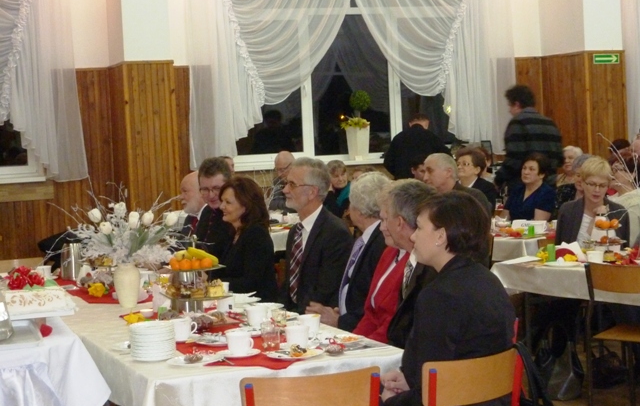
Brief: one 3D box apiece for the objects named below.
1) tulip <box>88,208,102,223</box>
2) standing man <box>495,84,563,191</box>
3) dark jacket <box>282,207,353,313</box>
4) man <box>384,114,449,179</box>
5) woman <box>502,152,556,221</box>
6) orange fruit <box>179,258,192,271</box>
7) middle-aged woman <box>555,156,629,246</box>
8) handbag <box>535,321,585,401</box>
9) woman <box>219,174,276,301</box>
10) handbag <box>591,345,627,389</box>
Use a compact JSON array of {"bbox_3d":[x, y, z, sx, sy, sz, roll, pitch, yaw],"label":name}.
[{"bbox_3d":[-1.042,0.059,5.750,0.057,0.067,0.057,-14,6,1],"label":"tulip"},{"bbox_3d":[1.624,0.009,9.600,0.420,1.790,0.540,1,5,45],"label":"standing man"},{"bbox_3d":[-0.007,0.357,5.720,0.340,0.650,0.490,-4,4,-26],"label":"dark jacket"},{"bbox_3d":[0.812,0.043,10.207,0.580,1.600,0.500,-2,3,5],"label":"man"},{"bbox_3d":[1.435,0.263,8.845,0.470,1.270,0.750,0,4,37],"label":"woman"},{"bbox_3d":[-0.551,0.252,5.080,0.055,0.050,0.055,-2,3,0],"label":"orange fruit"},{"bbox_3d":[1.454,0.392,6.521,0.470,1.290,0.750,-2,3,7],"label":"middle-aged woman"},{"bbox_3d":[1.334,0.865,6.870,0.160,0.420,0.260,-5,4,-40],"label":"handbag"},{"bbox_3d":[-0.459,0.507,6.063,0.750,1.280,0.460,-4,4,-22],"label":"woman"},{"bbox_3d":[1.657,0.922,7.100,0.130,0.245,0.260,-1,4,30],"label":"handbag"}]

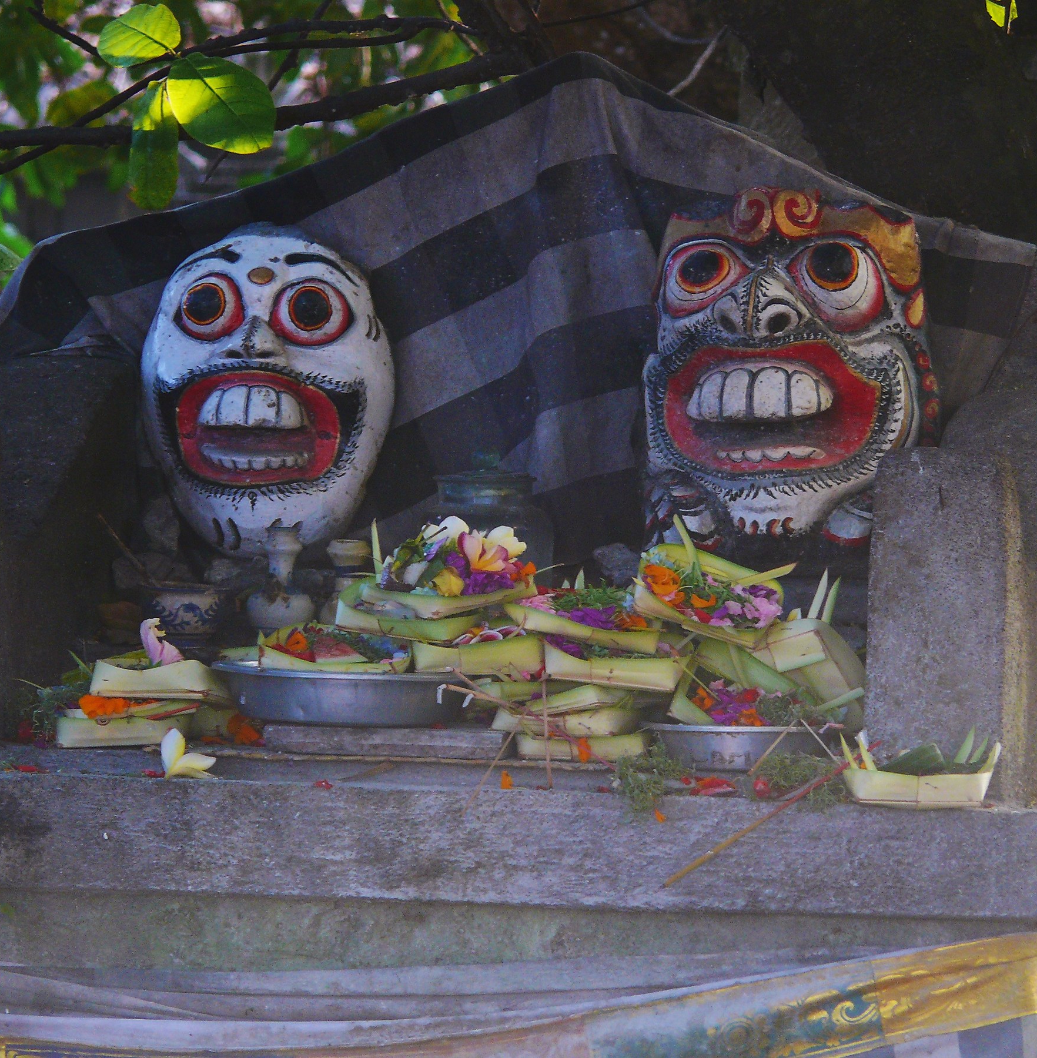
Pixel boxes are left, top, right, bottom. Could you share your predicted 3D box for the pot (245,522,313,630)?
[{"bbox_3d":[-0.209,0.043,13.525,0.060,0.097,0.060,0,5,0],"label":"pot"}]

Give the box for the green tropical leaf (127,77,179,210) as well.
[{"bbox_3d":[-0.309,-0.325,13.000,0.042,0.108,0.030,1,4,10],"label":"green tropical leaf"}]

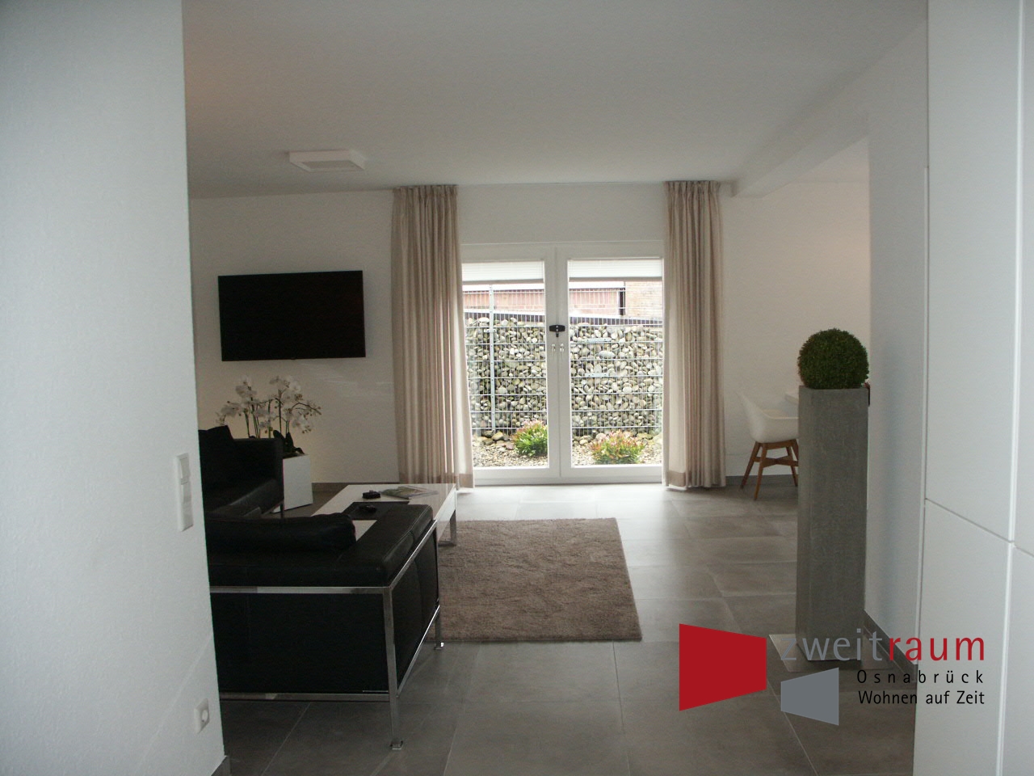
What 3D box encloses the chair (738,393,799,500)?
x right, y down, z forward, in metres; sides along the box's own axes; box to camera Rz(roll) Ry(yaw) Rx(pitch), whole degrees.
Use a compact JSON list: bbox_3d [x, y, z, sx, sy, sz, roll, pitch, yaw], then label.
[{"bbox_3d":[2.092,0.443,6.711,0.600,0.830,0.620,-1,5,4],"label":"chair"}]

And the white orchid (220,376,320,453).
[{"bbox_3d":[-1.989,0.223,6.692,0.780,0.630,0.500,-1,5,4],"label":"white orchid"}]

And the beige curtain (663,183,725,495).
[{"bbox_3d":[1.482,-0.433,6.943,0.520,2.560,0.200,-1,5,4],"label":"beige curtain"}]

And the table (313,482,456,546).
[{"bbox_3d":[-0.791,0.889,4.734,0.730,0.400,1.450,-1,5,4],"label":"table"}]

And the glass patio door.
[{"bbox_3d":[0.362,-0.195,7.250,1.980,2.110,0.120,-1,5,4],"label":"glass patio door"}]

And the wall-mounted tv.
[{"bbox_3d":[-1.946,-0.617,7.213,1.280,0.740,0.060,-1,5,4],"label":"wall-mounted tv"}]

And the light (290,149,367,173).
[{"bbox_3d":[-1.275,-1.527,5.653,0.400,0.070,0.380,-1,5,4],"label":"light"}]

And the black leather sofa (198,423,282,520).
[{"bbox_3d":[-2.154,0.721,5.168,0.880,0.720,1.850,-1,5,4],"label":"black leather sofa"}]

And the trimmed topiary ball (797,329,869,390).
[{"bbox_3d":[1.310,-0.114,3.460,0.290,0.275,0.290,-1,5,4],"label":"trimmed topiary ball"}]

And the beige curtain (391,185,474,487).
[{"bbox_3d":[-0.725,-0.405,7.086,0.640,2.580,0.190,-1,5,4],"label":"beige curtain"}]

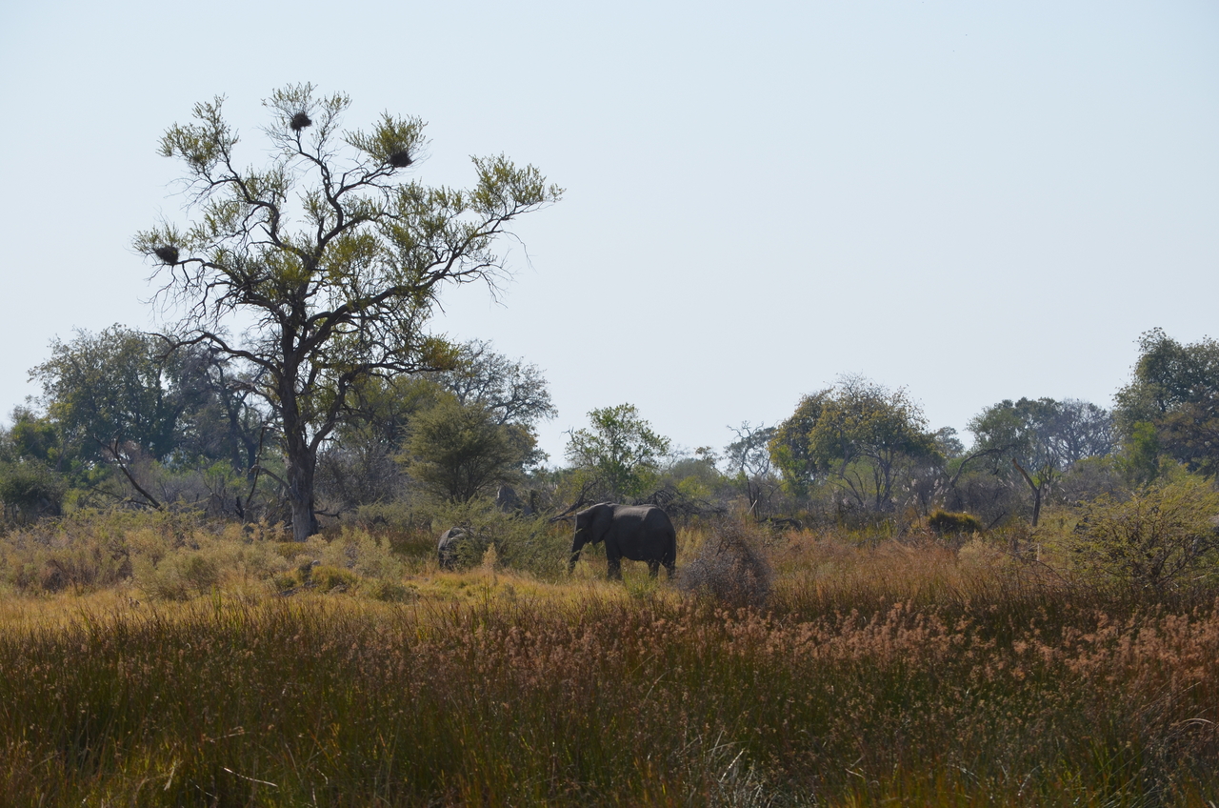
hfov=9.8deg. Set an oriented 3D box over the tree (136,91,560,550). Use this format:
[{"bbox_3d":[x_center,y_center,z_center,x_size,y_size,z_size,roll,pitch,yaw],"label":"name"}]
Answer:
[{"bbox_3d":[-9.686,-3.358,262.000,15.751,16.947,14.200,0,-1,0],"label":"tree"}]

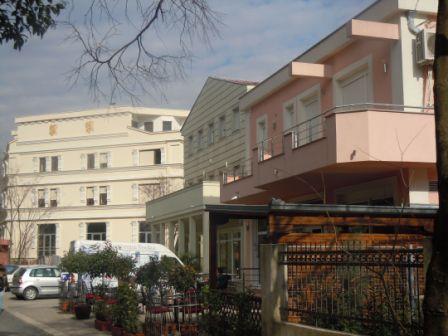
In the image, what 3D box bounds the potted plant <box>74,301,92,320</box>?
[{"bbox_3d":[-4.165,4.237,20.179,0.470,0.550,0.470,0,-8,0],"label":"potted plant"}]

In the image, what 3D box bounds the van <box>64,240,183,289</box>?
[{"bbox_3d":[-4.625,5.087,34.387,6.150,2.600,2.000,3,-8,-20],"label":"van"}]

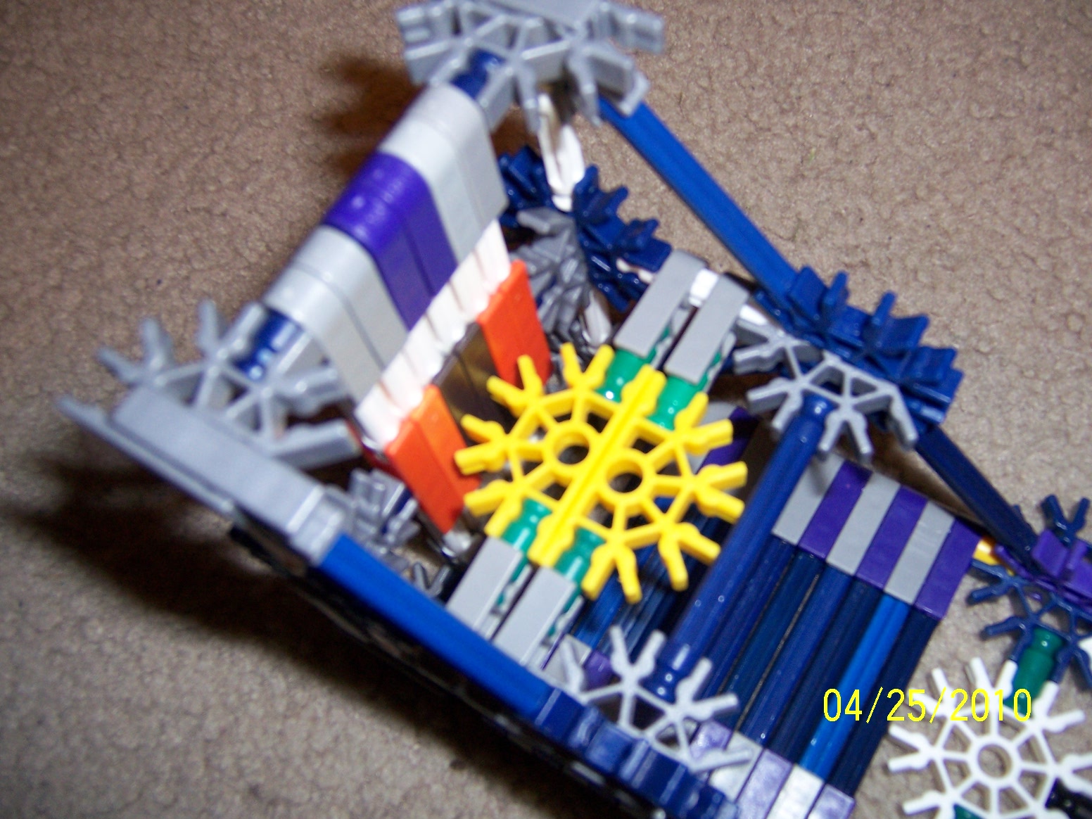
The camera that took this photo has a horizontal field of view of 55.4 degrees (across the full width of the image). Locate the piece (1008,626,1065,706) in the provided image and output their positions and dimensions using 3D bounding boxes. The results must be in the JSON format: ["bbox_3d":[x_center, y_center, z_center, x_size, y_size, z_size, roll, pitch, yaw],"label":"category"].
[{"bbox_3d":[0.094,0.052,0.204,0.006,0.006,0.017,27,72,19],"label":"piece"}]

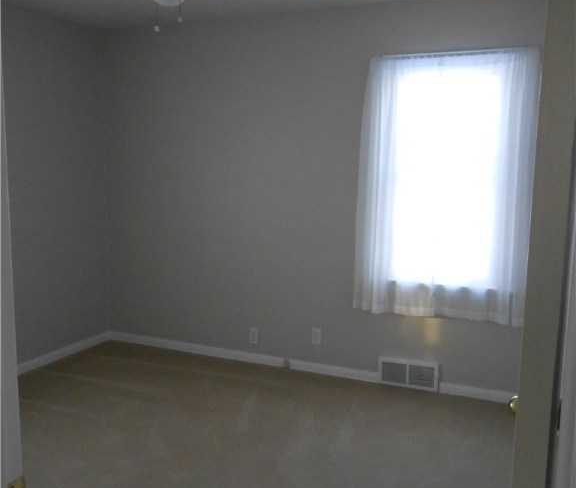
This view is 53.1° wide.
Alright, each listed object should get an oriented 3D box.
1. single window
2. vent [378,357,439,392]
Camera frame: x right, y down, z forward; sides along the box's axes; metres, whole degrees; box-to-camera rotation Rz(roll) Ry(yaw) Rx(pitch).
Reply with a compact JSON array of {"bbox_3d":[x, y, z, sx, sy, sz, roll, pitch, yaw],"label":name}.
[{"bbox_3d":[0.955,-0.336,3.539,1.042,1.594,0.101,4,8,22],"label":"single window"},{"bbox_3d":[0.793,0.857,3.795,0.392,0.180,0.030,4,8,22],"label":"vent"}]

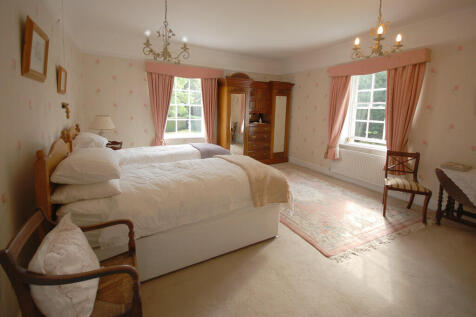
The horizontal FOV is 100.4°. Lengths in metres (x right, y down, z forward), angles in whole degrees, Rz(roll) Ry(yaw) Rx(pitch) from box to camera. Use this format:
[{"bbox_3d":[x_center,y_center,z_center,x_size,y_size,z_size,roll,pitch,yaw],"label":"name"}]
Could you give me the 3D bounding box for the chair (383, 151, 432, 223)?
[{"bbox_3d":[2.378,0.400,2.782,0.447,0.854,0.467,4,11,20],"label":"chair"}]

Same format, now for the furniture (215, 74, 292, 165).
[{"bbox_3d":[0.484,-0.935,5.227,1.946,2.244,0.497,-5,12,-27],"label":"furniture"}]

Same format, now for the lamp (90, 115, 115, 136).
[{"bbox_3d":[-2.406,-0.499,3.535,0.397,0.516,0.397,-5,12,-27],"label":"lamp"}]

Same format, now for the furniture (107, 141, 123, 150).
[{"bbox_3d":[-2.359,0.153,3.709,0.437,0.794,0.447,-5,12,-27],"label":"furniture"}]

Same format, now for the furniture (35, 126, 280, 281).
[{"bbox_3d":[-0.597,0.333,2.157,1.937,1.212,0.943,-5,12,-27],"label":"furniture"}]

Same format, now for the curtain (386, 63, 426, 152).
[{"bbox_3d":[2.550,-0.602,3.103,0.159,1.668,0.467,-5,12,-27],"label":"curtain"}]

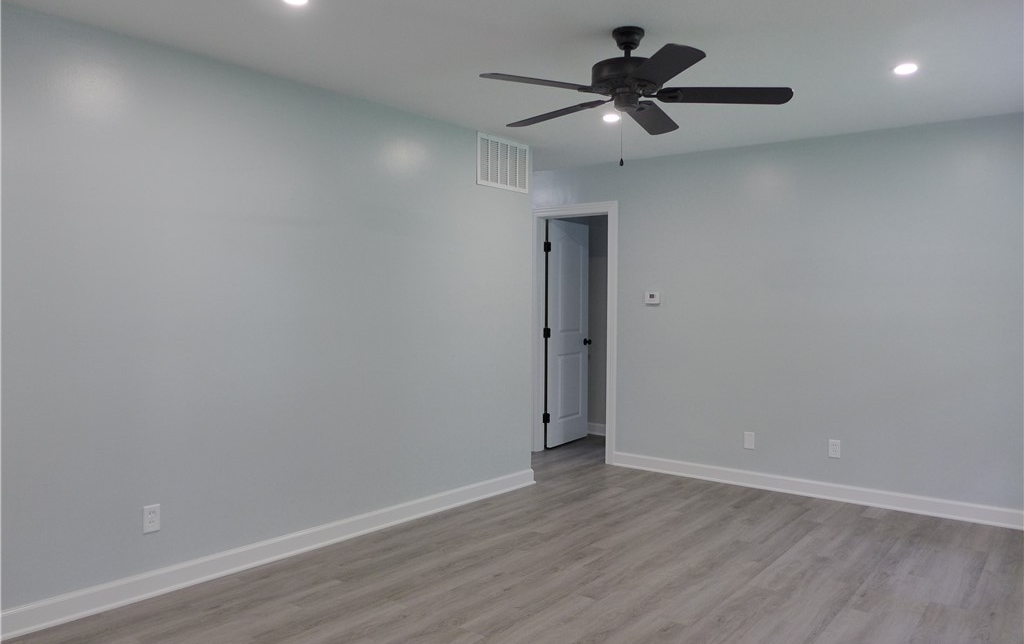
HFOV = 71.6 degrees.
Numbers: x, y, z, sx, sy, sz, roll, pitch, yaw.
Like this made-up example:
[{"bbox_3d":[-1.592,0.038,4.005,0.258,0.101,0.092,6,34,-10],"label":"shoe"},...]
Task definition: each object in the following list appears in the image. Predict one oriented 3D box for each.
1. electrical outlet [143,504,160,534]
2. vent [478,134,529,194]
[{"bbox_3d":[-1.590,0.871,3.140,0.008,0.117,0.071,2,2,41],"label":"electrical outlet"},{"bbox_3d":[-0.054,-1.085,4.880,0.020,0.342,0.530,2,2,41],"label":"vent"}]

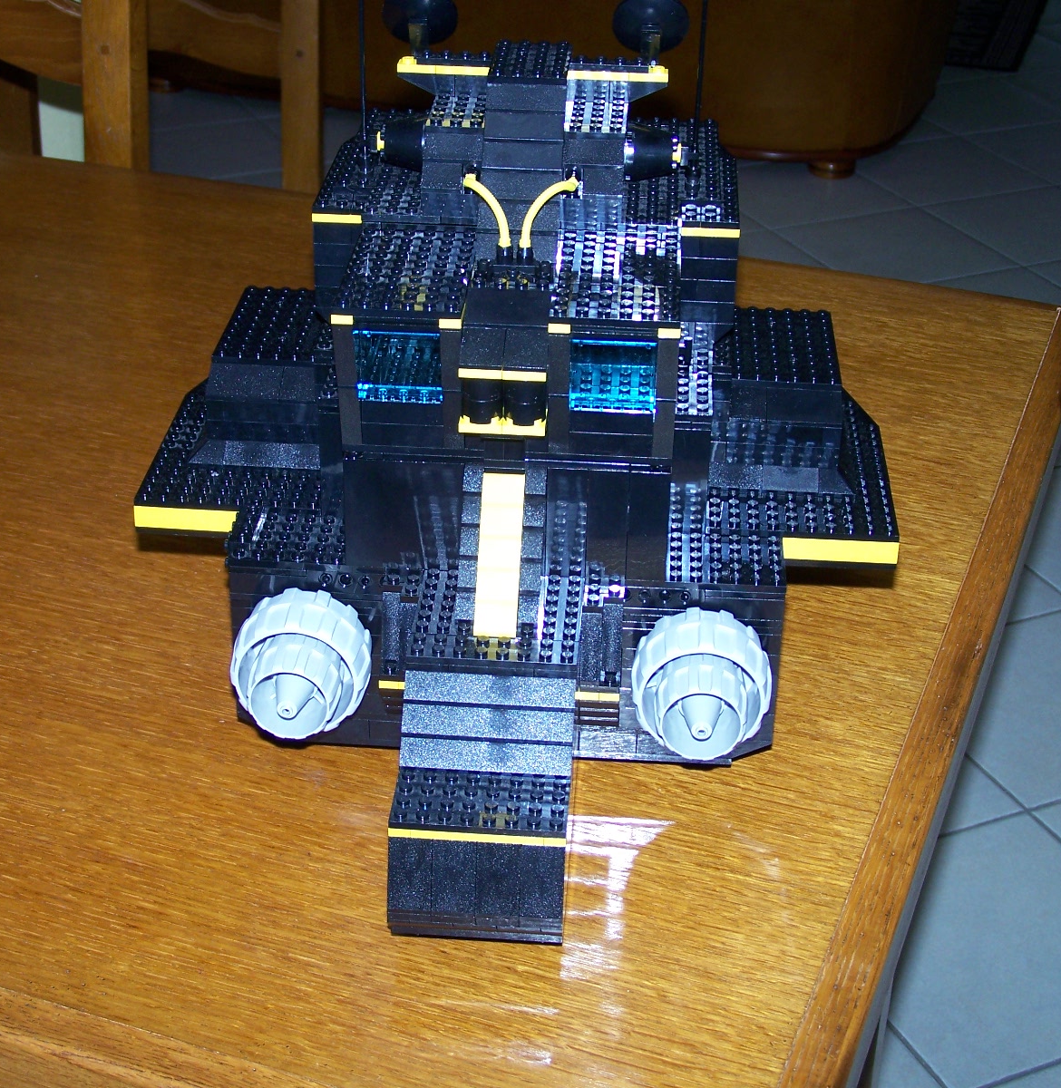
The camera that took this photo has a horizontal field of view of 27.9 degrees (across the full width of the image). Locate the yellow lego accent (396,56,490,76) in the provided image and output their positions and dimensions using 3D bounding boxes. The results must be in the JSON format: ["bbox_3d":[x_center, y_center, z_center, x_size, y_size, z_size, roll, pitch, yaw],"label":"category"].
[{"bbox_3d":[-0.034,-0.197,0.879,0.040,0.005,0.008,3,29,3],"label":"yellow lego accent"}]

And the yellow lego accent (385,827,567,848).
[{"bbox_3d":[-0.019,0.104,0.770,0.064,0.003,0.008,3,29,3],"label":"yellow lego accent"}]

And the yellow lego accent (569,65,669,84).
[{"bbox_3d":[0.037,-0.194,0.875,0.040,0.006,0.008,3,29,3],"label":"yellow lego accent"}]

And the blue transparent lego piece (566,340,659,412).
[{"bbox_3d":[0.031,-0.063,0.790,0.032,0.029,0.008,3,29,3],"label":"blue transparent lego piece"}]

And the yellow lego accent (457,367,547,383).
[{"bbox_3d":[-0.010,-0.064,0.785,0.032,0.003,0.012,3,29,3],"label":"yellow lego accent"}]

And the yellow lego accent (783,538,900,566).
[{"bbox_3d":[0.128,0.001,0.887,0.048,0.010,0.008,3,29,3],"label":"yellow lego accent"}]

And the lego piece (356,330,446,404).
[{"bbox_3d":[-0.049,-0.067,0.794,0.032,0.029,0.008,3,29,3],"label":"lego piece"}]

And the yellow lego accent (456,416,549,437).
[{"bbox_3d":[-0.010,-0.046,0.799,0.032,0.003,0.016,3,29,3],"label":"yellow lego accent"}]

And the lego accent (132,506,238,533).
[{"bbox_3d":[-0.143,-0.012,0.904,0.048,0.010,0.008,3,29,3],"label":"lego accent"}]

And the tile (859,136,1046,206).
[{"bbox_3d":[0.734,-0.669,3.838,0.300,0.010,0.300,-12,32,-22],"label":"tile"}]

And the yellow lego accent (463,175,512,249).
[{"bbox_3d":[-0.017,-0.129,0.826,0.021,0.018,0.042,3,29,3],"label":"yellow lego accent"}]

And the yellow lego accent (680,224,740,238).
[{"bbox_3d":[0.074,-0.128,0.873,0.024,0.003,0.008,3,29,3],"label":"yellow lego accent"}]

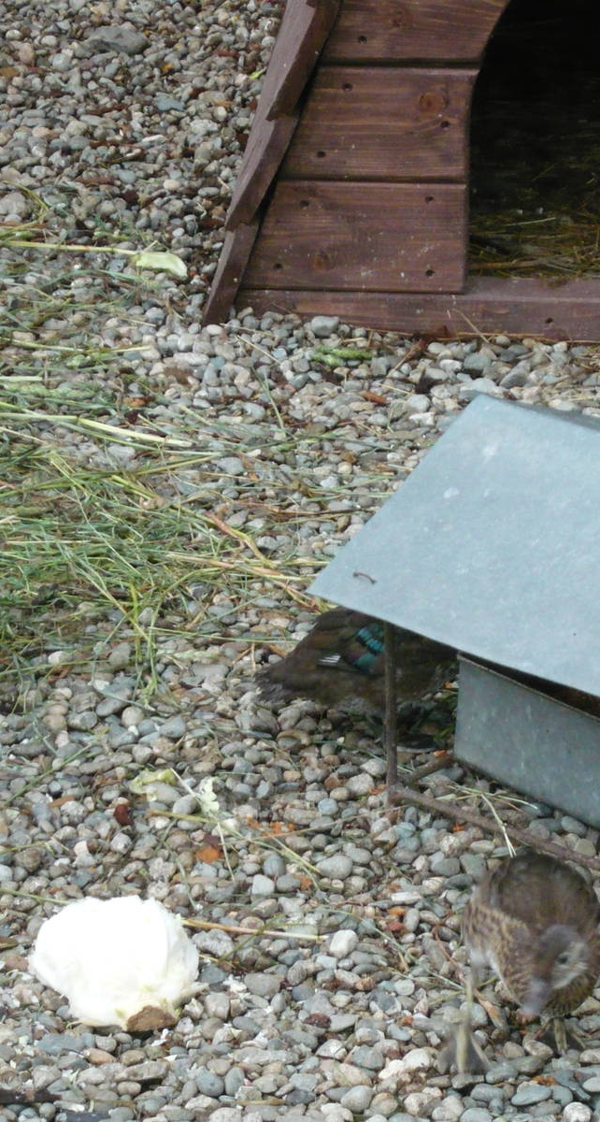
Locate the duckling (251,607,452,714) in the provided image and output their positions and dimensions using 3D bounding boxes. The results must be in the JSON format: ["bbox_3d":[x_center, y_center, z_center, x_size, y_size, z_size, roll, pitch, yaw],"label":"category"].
[{"bbox_3d":[0.072,0.080,3.732,0.240,0.150,0.115,-7,24,-11],"label":"duckling"}]

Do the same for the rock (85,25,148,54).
[{"bbox_3d":[-0.242,-0.691,5.697,0.080,0.028,0.055,-5,24,-5],"label":"rock"}]

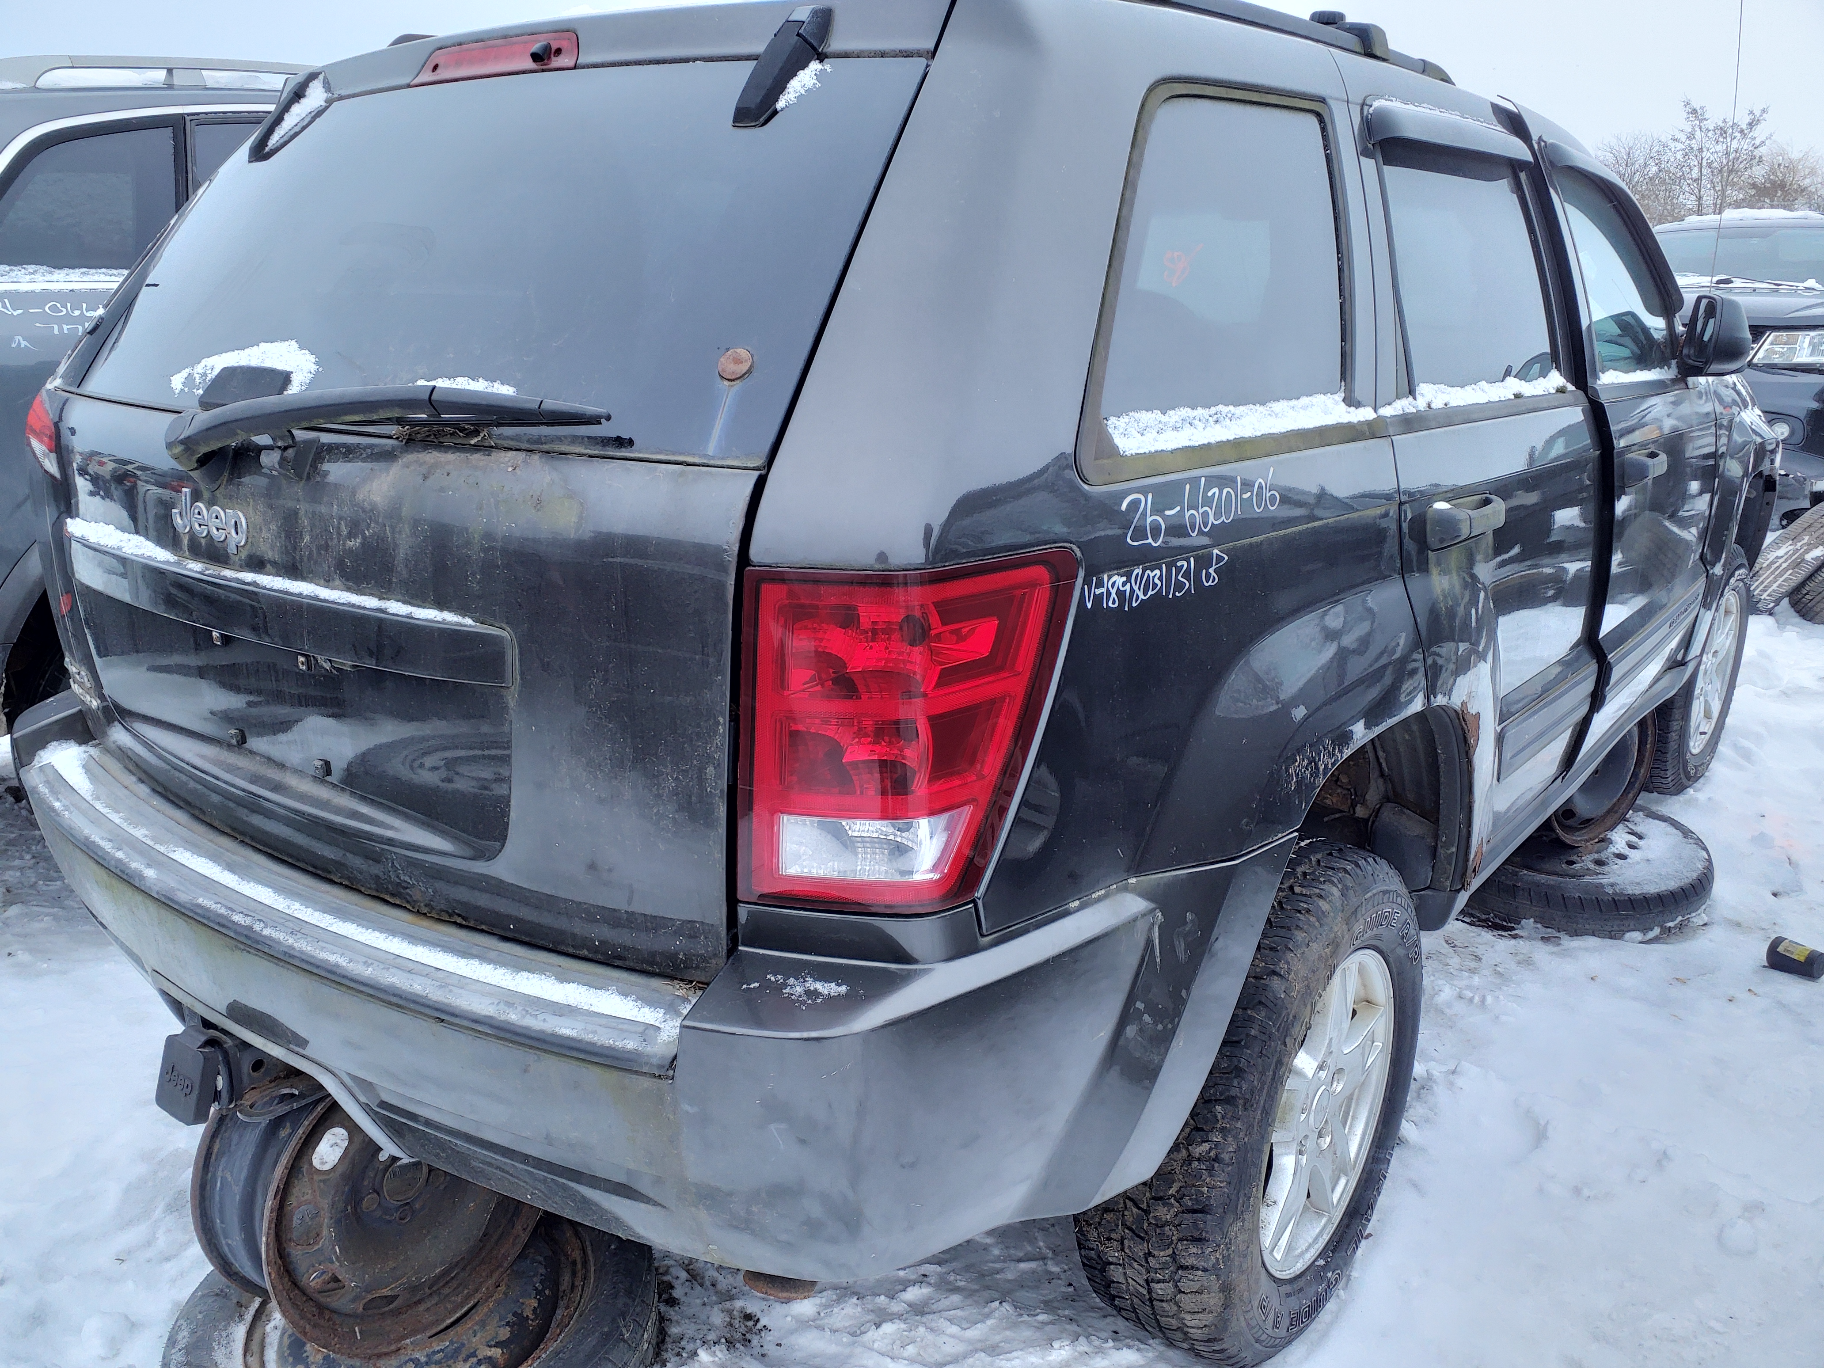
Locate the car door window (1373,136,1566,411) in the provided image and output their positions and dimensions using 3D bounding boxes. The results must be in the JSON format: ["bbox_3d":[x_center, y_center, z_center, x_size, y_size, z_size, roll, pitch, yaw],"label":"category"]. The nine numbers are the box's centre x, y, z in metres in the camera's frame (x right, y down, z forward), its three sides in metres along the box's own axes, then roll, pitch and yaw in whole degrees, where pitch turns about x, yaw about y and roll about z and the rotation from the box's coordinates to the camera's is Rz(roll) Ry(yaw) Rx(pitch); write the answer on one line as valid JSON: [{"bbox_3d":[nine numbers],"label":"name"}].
[{"bbox_3d":[0.814,-0.596,1.987,0.050,0.385,0.820,-8,8,41],"label":"car door window"}]

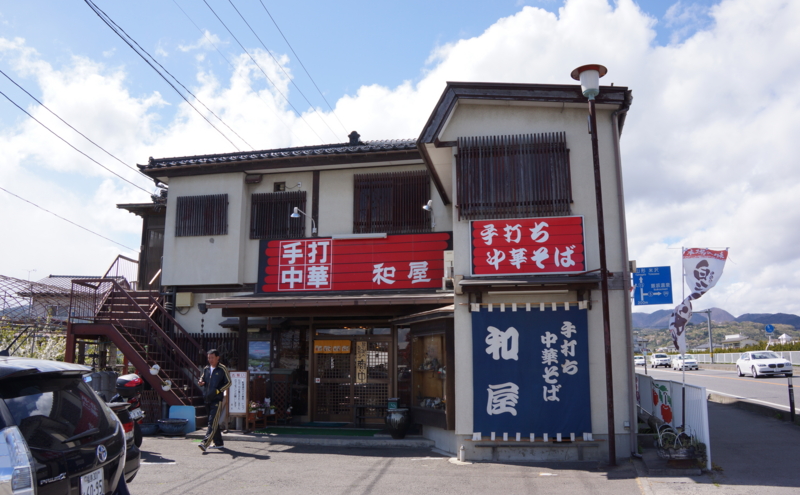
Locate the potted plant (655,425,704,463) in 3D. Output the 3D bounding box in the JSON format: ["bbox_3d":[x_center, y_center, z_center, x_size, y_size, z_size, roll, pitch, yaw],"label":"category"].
[{"bbox_3d":[3.993,2.800,8.568,0.630,0.470,0.460,-2,-9,12],"label":"potted plant"}]

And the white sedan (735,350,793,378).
[{"bbox_3d":[20.428,6.571,33.800,1.900,1.480,5.070,-3,-11,16],"label":"white sedan"}]

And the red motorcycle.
[{"bbox_3d":[-5.138,3.028,11.330,0.760,1.280,2.030,8,-12,-42],"label":"red motorcycle"}]

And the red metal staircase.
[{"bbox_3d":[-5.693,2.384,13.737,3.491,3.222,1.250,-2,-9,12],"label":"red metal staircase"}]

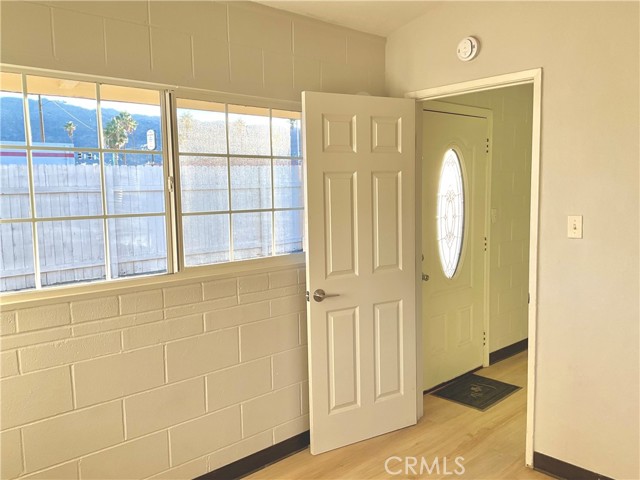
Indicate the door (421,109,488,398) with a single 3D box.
[{"bbox_3d":[0.996,0.077,4.091,0.914,2.030,0.050,-6,7,-42],"label":"door"}]

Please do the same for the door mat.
[{"bbox_3d":[1.166,1.118,3.980,0.585,0.010,0.450,-6,7,-42],"label":"door mat"}]

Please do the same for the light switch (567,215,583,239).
[{"bbox_3d":[1.243,-0.060,2.616,0.013,0.115,0.071,-6,7,-42],"label":"light switch"}]

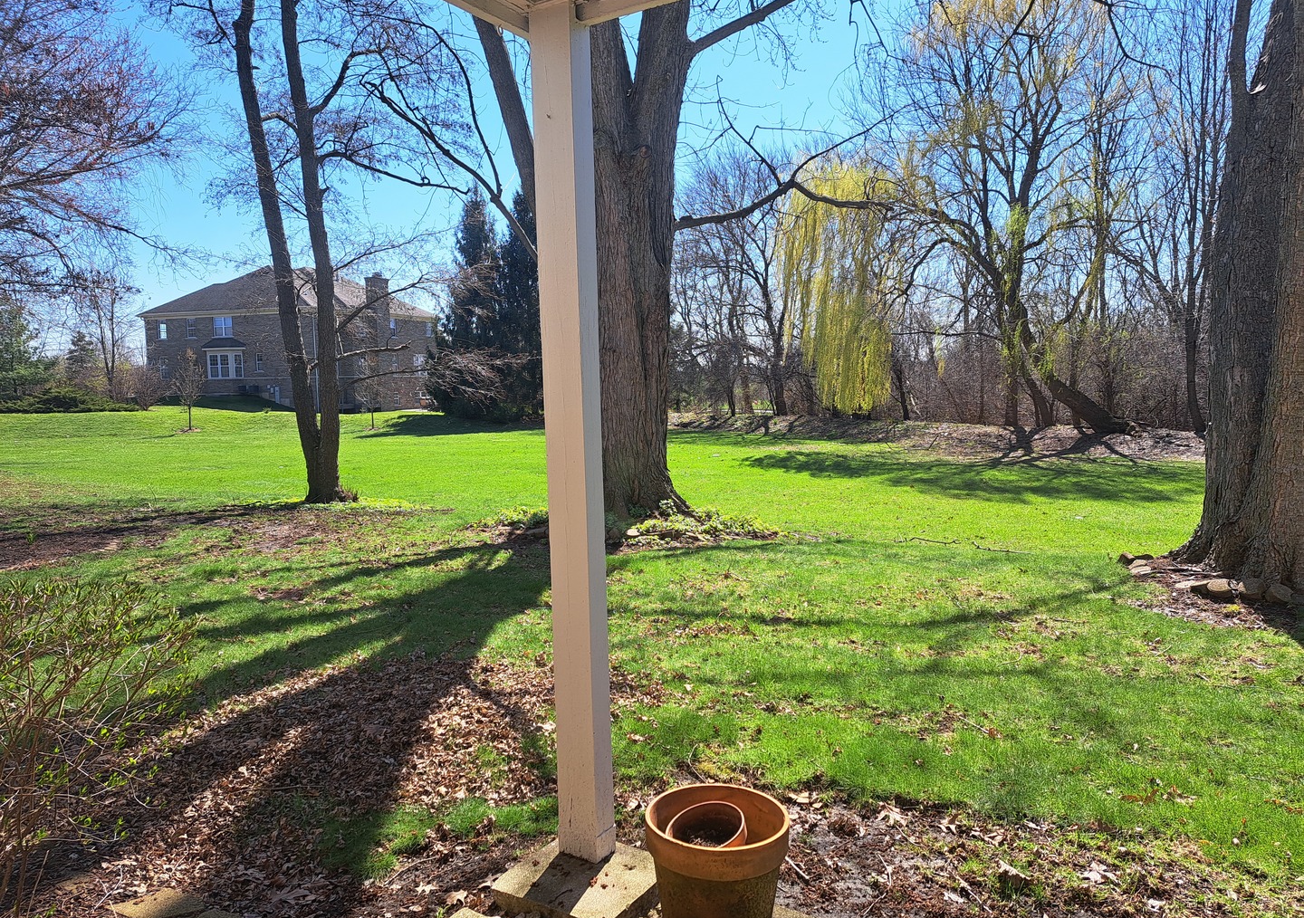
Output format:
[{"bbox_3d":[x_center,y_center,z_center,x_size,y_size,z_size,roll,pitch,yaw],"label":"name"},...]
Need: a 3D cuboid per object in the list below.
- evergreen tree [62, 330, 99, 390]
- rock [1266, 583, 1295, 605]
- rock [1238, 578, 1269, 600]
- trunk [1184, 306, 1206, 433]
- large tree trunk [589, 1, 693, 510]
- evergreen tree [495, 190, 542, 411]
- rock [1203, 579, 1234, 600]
[{"bbox_3d":[-44.208,-7.454,70.000,2.600,4.900,2.600,-5,6,-32],"label":"evergreen tree"},{"bbox_3d":[4.174,0.889,6.001,0.180,0.105,0.180,2,6,35],"label":"rock"},{"bbox_3d":[4.084,0.879,6.135,0.180,0.105,0.180,2,6,34],"label":"rock"},{"bbox_3d":[11.001,-1.784,18.300,0.450,2.650,0.420,2,6,31],"label":"trunk"},{"bbox_3d":[-0.212,-2.023,9.650,1.150,5.350,1.100,-2,5,-2],"label":"large tree trunk"},{"bbox_3d":[-6.608,-7.904,46.000,3.400,11.400,3.400,-2,5,-8],"label":"evergreen tree"},{"bbox_3d":[3.861,0.883,6.160,0.180,0.105,0.180,2,6,32],"label":"rock"}]

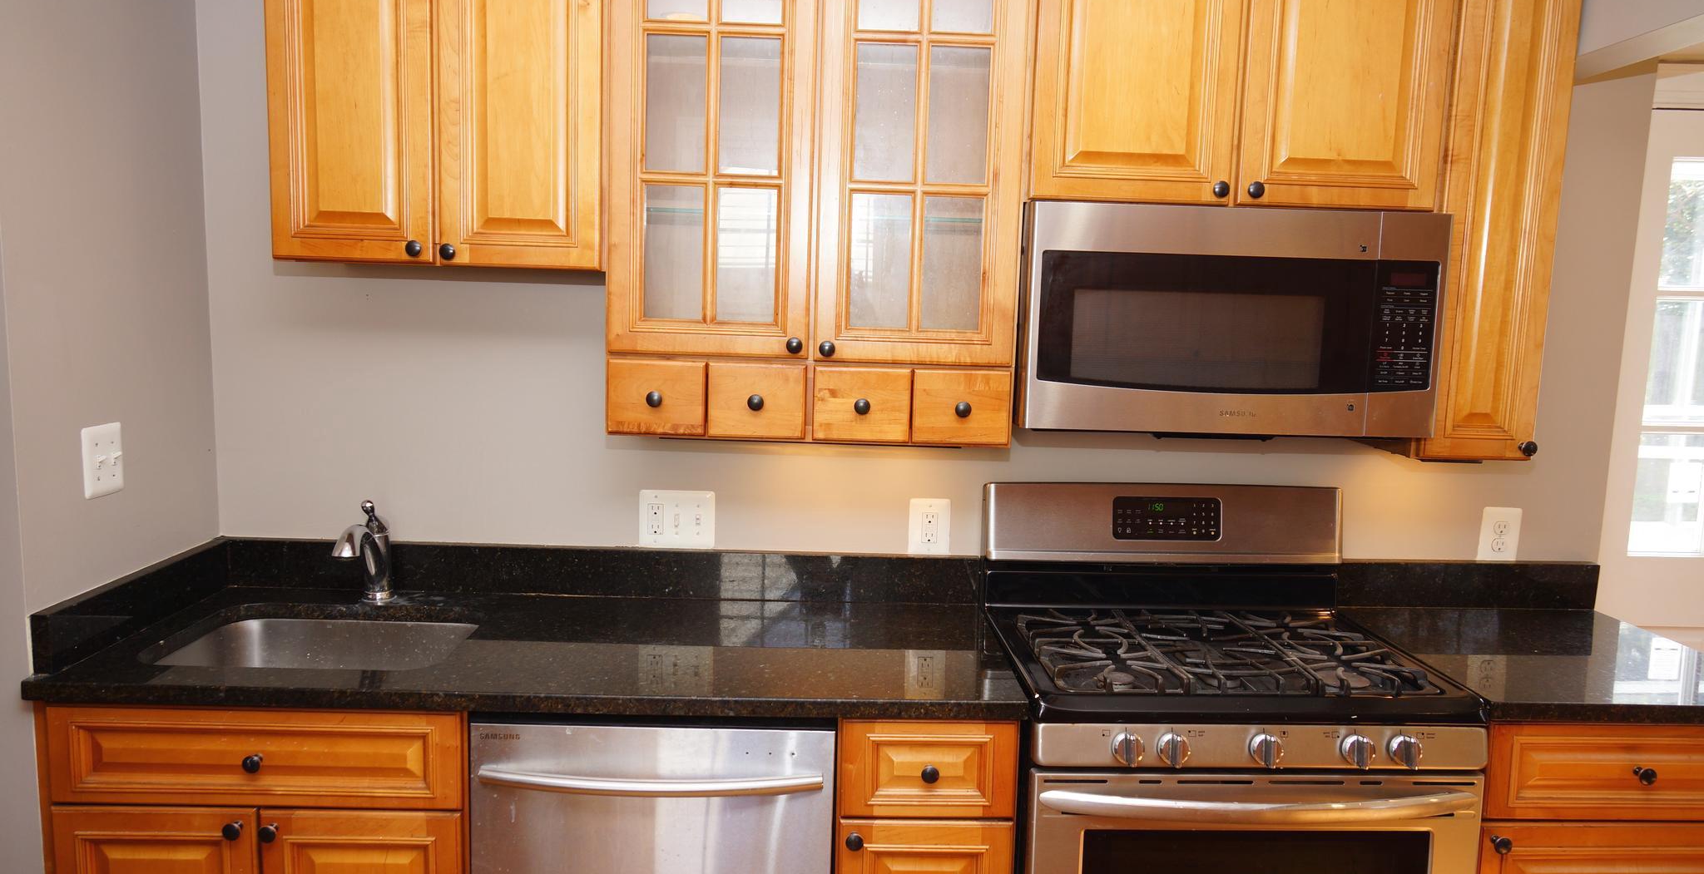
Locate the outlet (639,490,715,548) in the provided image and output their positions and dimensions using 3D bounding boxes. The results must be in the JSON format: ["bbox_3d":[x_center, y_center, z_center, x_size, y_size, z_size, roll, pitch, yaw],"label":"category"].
[{"bbox_3d":[-0.380,0.179,2.473,0.162,0.125,0.008,1,7,-1],"label":"outlet"}]

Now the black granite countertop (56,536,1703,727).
[{"bbox_3d":[0.155,0.361,2.192,3.052,0.134,0.633,1,7,-1],"label":"black granite countertop"}]

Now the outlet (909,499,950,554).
[{"bbox_3d":[0.170,0.198,2.487,0.090,0.125,0.008,1,7,-1],"label":"outlet"}]

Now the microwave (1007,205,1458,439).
[{"bbox_3d":[0.694,-0.231,2.249,0.759,0.416,0.396,1,7,-1],"label":"microwave"}]

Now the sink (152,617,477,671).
[{"bbox_3d":[-1.002,0.487,2.172,0.546,0.200,0.415,1,7,-1],"label":"sink"}]

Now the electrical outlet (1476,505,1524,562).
[{"bbox_3d":[1.435,0.217,2.516,0.087,0.121,0.008,1,7,-1],"label":"electrical outlet"}]

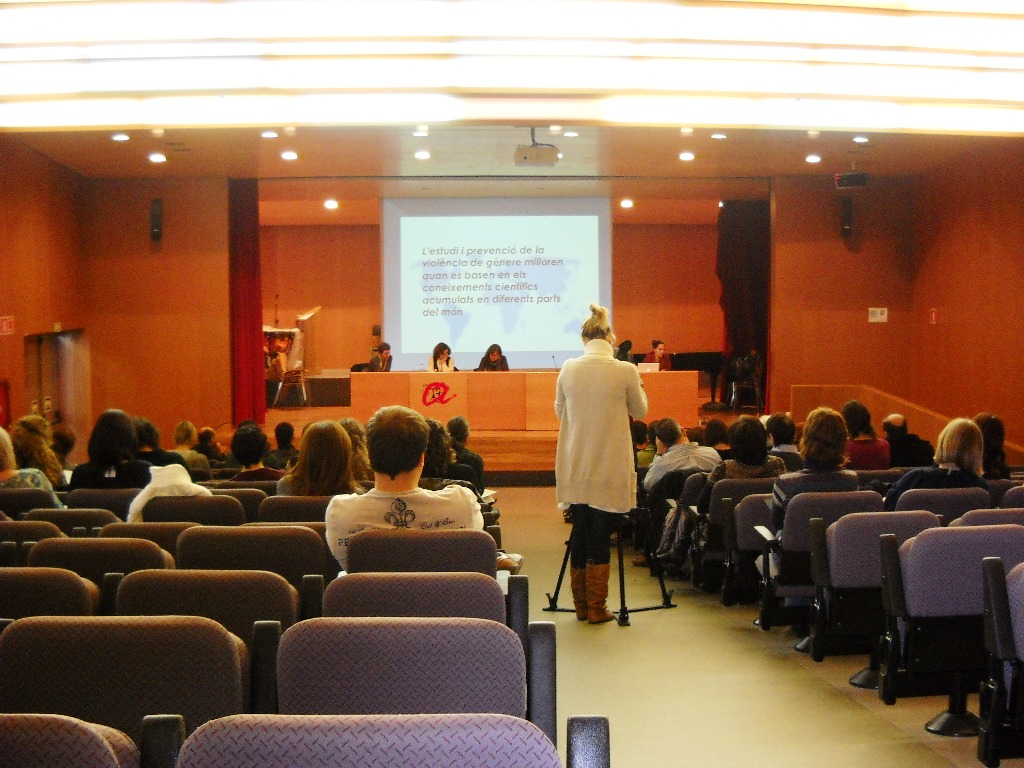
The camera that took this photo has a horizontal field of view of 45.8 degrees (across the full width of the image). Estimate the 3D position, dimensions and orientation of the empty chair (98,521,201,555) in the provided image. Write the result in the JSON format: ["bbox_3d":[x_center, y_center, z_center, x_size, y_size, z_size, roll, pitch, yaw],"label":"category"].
[{"bbox_3d":[-1.499,0.980,5.425,0.580,0.800,0.550,0,4,6],"label":"empty chair"}]

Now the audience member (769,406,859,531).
[{"bbox_3d":[1.469,0.724,6.209,0.480,1.250,0.750,-1,4,-9],"label":"audience member"}]

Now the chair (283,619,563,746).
[{"bbox_3d":[-0.205,0.810,2.580,0.540,0.730,0.520,0,3,2],"label":"chair"}]

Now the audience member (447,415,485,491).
[{"bbox_3d":[-0.406,0.842,8.888,0.480,1.245,0.720,0,3,1],"label":"audience member"}]

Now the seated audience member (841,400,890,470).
[{"bbox_3d":[2.520,0.780,9.200,0.470,1.280,0.780,0,3,-10],"label":"seated audience member"}]

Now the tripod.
[{"bbox_3d":[0.610,0.660,7.180,0.840,1.400,0.800,0,3,-3],"label":"tripod"}]

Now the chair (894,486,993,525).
[{"bbox_3d":[2.120,0.930,6.330,0.540,0.800,0.580,0,3,-10],"label":"chair"}]

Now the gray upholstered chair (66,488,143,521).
[{"bbox_3d":[-2.153,0.968,6.825,0.560,0.819,0.580,0,3,3],"label":"gray upholstered chair"}]

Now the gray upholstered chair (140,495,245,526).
[{"bbox_3d":[-1.480,0.928,6.066,0.580,0.840,0.620,0,4,6],"label":"gray upholstered chair"}]

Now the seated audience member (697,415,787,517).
[{"bbox_3d":[1.440,0.810,8.100,0.520,1.200,0.800,0,3,-8],"label":"seated audience member"}]

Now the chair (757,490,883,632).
[{"bbox_3d":[1.570,0.938,6.275,0.560,0.830,0.600,0,3,-7],"label":"chair"}]

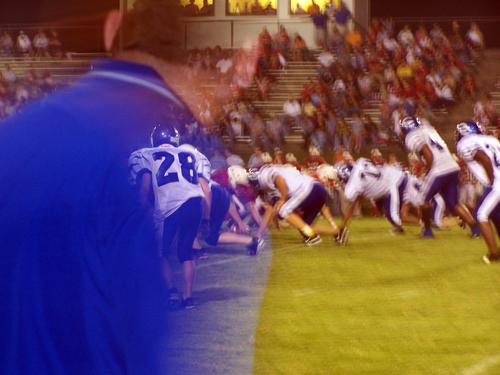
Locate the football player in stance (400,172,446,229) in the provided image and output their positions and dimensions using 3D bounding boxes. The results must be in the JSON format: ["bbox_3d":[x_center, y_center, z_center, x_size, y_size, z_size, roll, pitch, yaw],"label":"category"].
[{"bbox_3d":[2.605,0.193,29.800,1.050,0.880,0.750,1,2,24],"label":"football player in stance"}]

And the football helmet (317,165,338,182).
[{"bbox_3d":[1.094,-0.200,28.700,0.300,0.250,0.240,20,8,20],"label":"football helmet"}]

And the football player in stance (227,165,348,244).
[{"bbox_3d":[0.623,0.238,26.600,1.300,1.100,0.800,1,2,24],"label":"football player in stance"}]

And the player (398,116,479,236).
[{"bbox_3d":[2.666,-0.133,28.100,1.020,1.700,0.750,1,2,24],"label":"player"}]

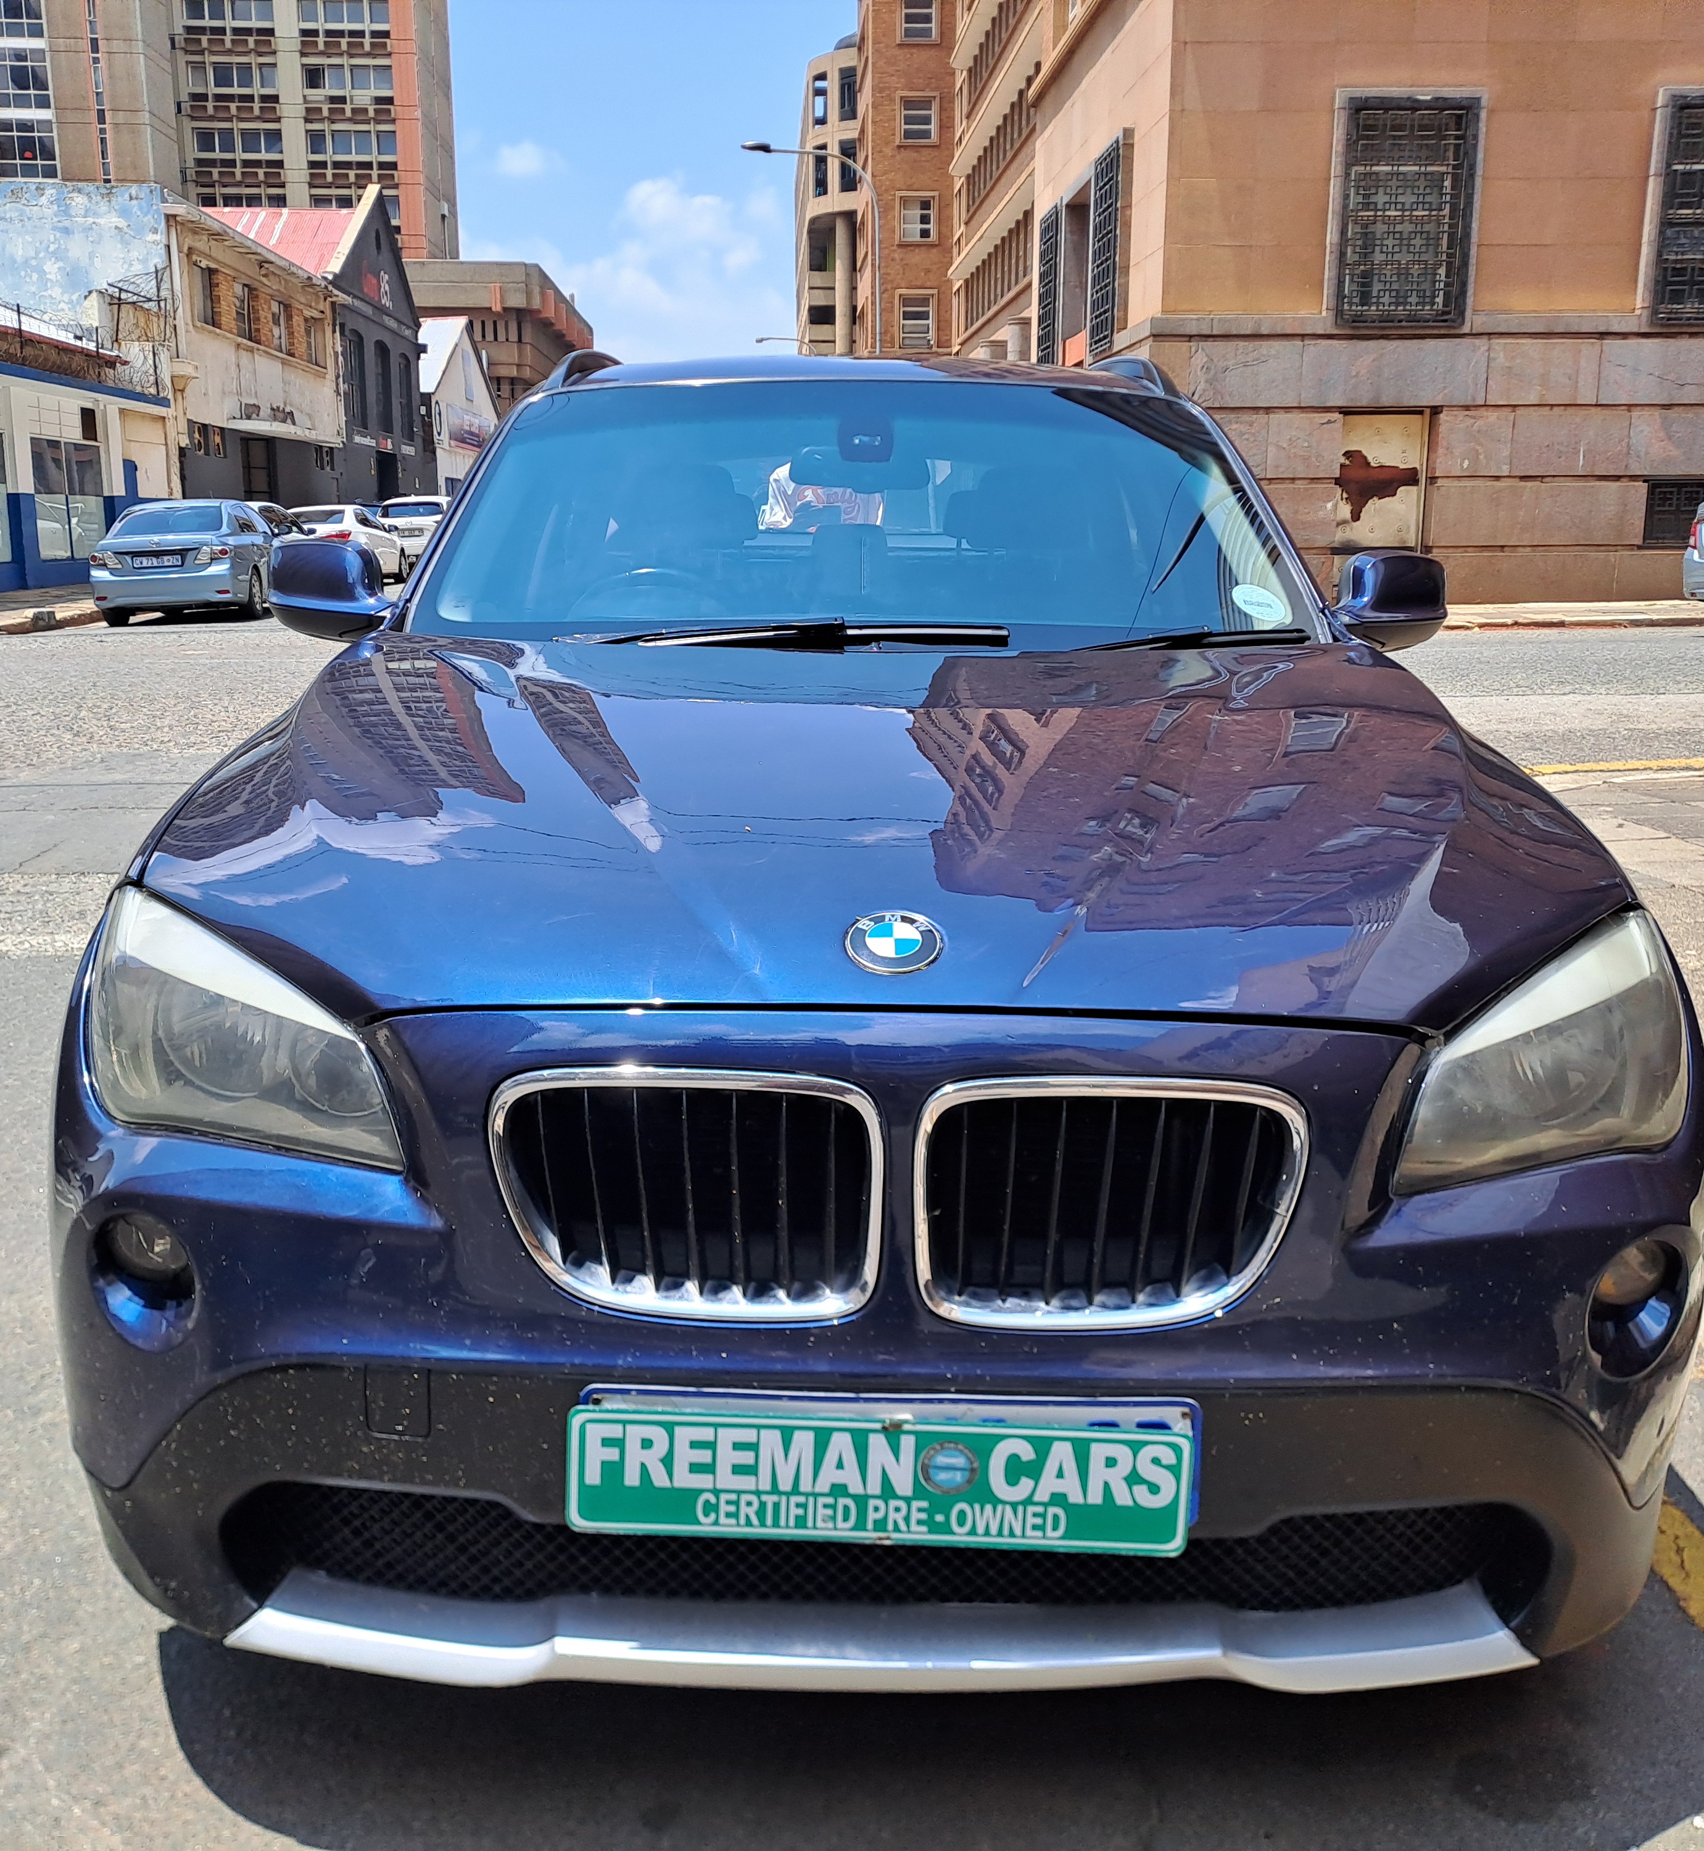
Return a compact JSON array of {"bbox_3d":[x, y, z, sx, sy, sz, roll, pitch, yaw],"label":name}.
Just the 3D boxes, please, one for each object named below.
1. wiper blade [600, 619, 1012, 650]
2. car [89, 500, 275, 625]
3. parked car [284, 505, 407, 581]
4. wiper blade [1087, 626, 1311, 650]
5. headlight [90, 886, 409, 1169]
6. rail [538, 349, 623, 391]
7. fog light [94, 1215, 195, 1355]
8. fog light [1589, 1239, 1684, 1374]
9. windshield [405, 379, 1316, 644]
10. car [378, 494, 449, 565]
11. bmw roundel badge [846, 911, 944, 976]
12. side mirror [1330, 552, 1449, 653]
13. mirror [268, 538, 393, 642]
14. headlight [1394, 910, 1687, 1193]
[{"bbox_3d":[-0.067,-0.427,2.631,0.610,0.050,0.065,0,13,-1],"label":"wiper blade"},{"bbox_3d":[-8.405,-4.764,23.164,1.760,1.475,4.540,-3,13,-5],"label":"car"},{"bbox_3d":[-9.649,-7.221,33.800,1.770,1.460,4.550,0,13,-1],"label":"parked car"},{"bbox_3d":[0.535,-0.442,2.740,0.400,0.050,0.060,-5,14,-22],"label":"wiper blade"},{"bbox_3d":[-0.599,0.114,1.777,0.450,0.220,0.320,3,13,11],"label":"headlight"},{"bbox_3d":[-0.545,-1.233,4.131,0.080,0.110,1.900,1,13,-1],"label":"rail"},{"bbox_3d":[-0.658,0.333,1.660,0.110,0.128,0.090,1,13,-1],"label":"fog light"},{"bbox_3d":[0.739,0.361,1.680,0.110,0.128,0.090,1,13,-1],"label":"fog light"},{"bbox_3d":[0.022,-0.667,2.945,1.450,0.170,0.860,0,46,-1],"label":"windshield"},{"bbox_3d":[-9.496,-8.710,39.751,1.800,1.650,4.400,-2,13,-4],"label":"car"},{"bbox_3d":[0.036,0.014,1.510,0.082,0.012,0.082,1,39,-1],"label":"bmw roundel badge"},{"bbox_3d":[0.928,-0.565,3.097,0.195,0.168,0.140,0,13,-1],"label":"side mirror"},{"bbox_3d":[-0.888,-0.571,3.040,0.225,0.165,0.150,1,13,-1],"label":"mirror"},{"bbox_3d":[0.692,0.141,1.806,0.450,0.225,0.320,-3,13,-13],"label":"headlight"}]

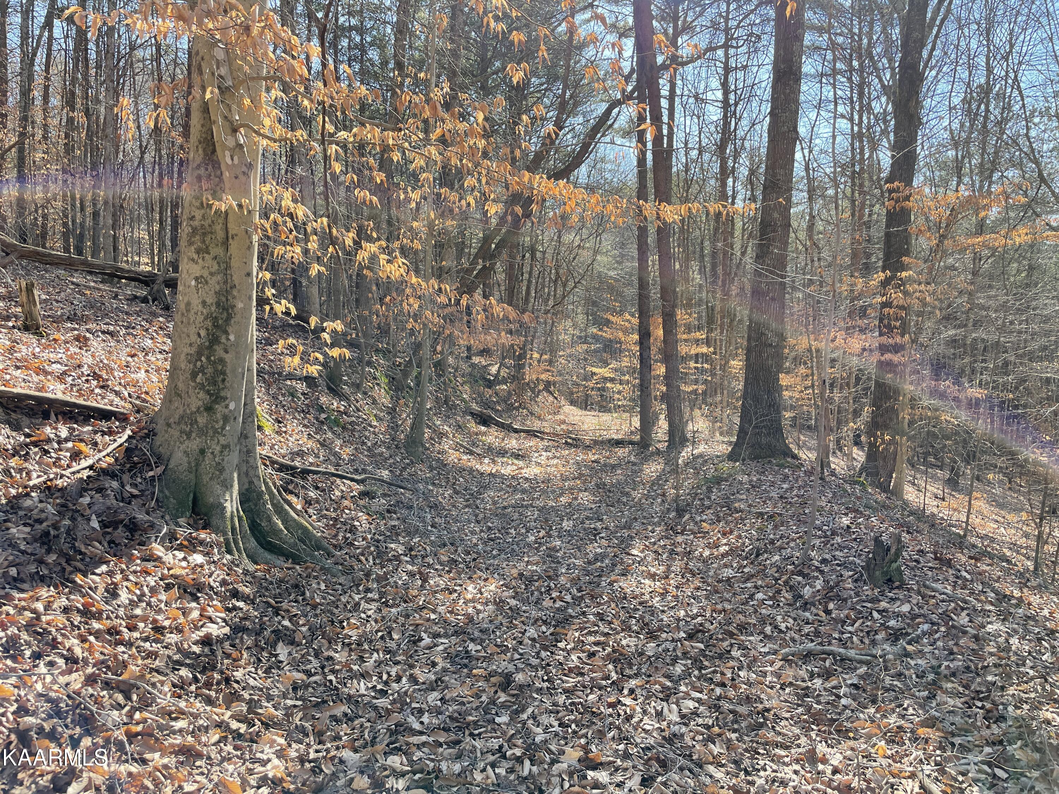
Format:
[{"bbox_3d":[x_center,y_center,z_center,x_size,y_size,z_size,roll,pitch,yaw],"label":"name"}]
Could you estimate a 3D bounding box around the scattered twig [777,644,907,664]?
[{"bbox_3d":[1.575,1.296,4.000,0.630,0.070,0.130,1,2,-3],"label":"scattered twig"}]

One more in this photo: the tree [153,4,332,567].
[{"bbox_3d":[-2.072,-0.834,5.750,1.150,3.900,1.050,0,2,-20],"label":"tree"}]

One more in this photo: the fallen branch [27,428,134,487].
[{"bbox_3d":[-3.118,0.406,5.575,0.140,0.090,1.250,1,13,1],"label":"fallen branch"}]

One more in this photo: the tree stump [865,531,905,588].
[{"bbox_3d":[2.276,1.026,5.100,0.240,0.350,0.220,2,2,17],"label":"tree stump"}]

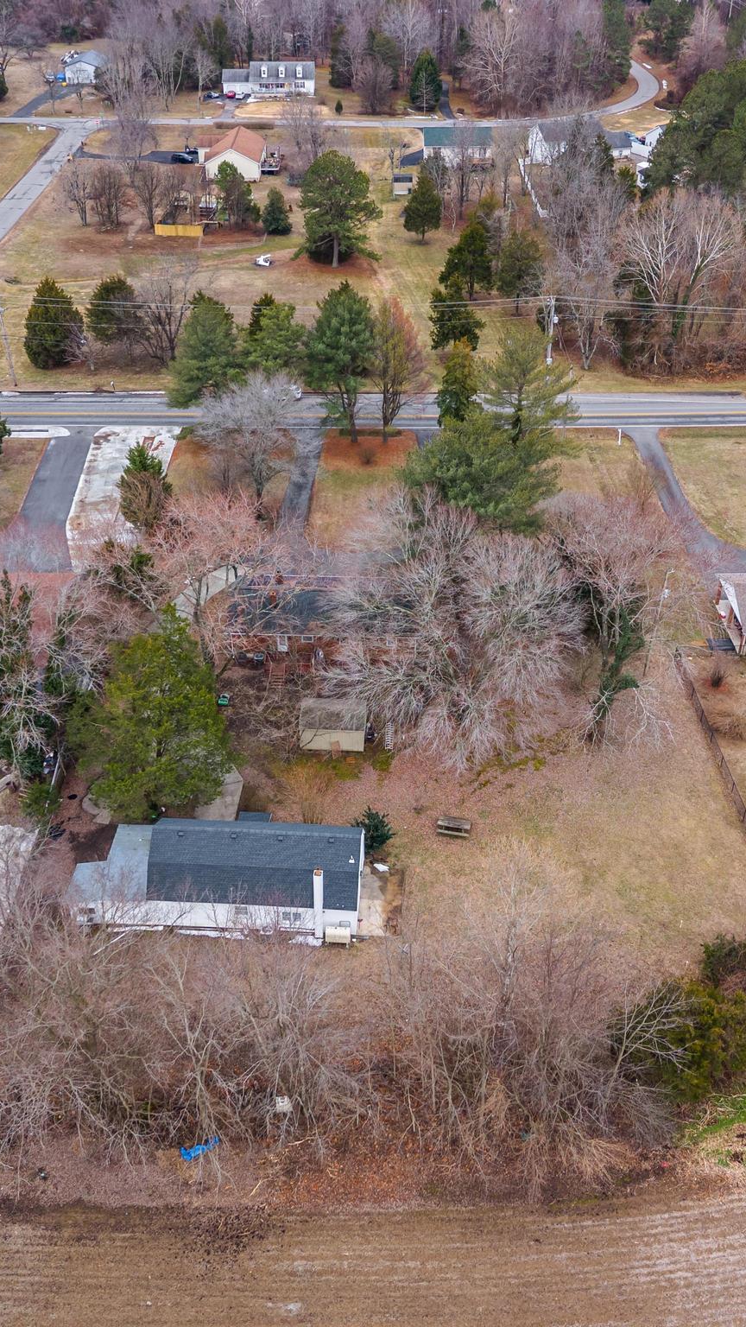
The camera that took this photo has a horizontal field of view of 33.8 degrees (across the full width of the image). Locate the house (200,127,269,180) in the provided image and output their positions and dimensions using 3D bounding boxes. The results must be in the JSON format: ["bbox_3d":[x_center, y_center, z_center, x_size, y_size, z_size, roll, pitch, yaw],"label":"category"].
[{"bbox_3d":[-26.054,-94.576,227.664,11.800,5.600,17.000,0,35,0],"label":"house"}]

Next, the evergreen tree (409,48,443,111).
[{"bbox_3d":[13.109,-143.845,302.197,8.170,14.100,8.170,0,33,0],"label":"evergreen tree"}]

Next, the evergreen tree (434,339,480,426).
[{"bbox_3d":[9.300,-29.826,133.968,4.600,11.400,4.600,0,35,0],"label":"evergreen tree"}]

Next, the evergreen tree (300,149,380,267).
[{"bbox_3d":[-4.870,-65.130,176.280,11.520,16.330,11.520,0,37,0],"label":"evergreen tree"}]

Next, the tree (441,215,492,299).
[{"bbox_3d":[14.294,-59.298,180.099,7.305,11.871,7.305,0,33,0],"label":"tree"}]

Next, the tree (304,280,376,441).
[{"bbox_3d":[-3.450,-31.790,130.230,7.630,17.930,7.630,0,37,0],"label":"tree"}]

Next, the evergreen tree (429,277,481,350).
[{"bbox_3d":[11.400,-47.740,167.780,7.100,10.000,7.100,0,36,0],"label":"evergreen tree"}]

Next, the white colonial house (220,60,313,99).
[{"bbox_3d":[-22.750,-129.150,270.150,20.300,6.900,9.200,0,37,0],"label":"white colonial house"}]

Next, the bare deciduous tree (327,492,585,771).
[{"bbox_3d":[6.200,-2.140,96.090,19.000,20.500,19.000,0,36,0],"label":"bare deciduous tree"}]

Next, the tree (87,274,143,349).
[{"bbox_3d":[-31.836,-42.742,150.828,6.800,9.400,6.800,0,33,0],"label":"tree"}]

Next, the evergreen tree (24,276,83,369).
[{"bbox_3d":[-39.290,-41.580,149.030,7.150,11.150,7.150,0,37,0],"label":"evergreen tree"}]

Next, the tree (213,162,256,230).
[{"bbox_3d":[-24.411,-82.096,214.987,7.025,11.234,7.025,0,33,0],"label":"tree"}]

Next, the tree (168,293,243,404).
[{"bbox_3d":[-18.600,-31.829,133.440,8.000,15.300,8.000,0,35,0],"label":"tree"}]

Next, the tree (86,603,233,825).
[{"bbox_3d":[-14.600,3.092,82.453,9.600,15.500,9.600,0,35,0],"label":"tree"}]

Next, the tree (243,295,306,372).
[{"bbox_3d":[-10.000,-31.989,133.937,7.200,15.000,7.200,0,35,0],"label":"tree"}]

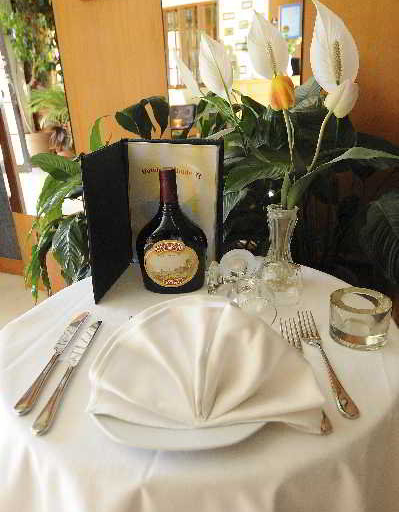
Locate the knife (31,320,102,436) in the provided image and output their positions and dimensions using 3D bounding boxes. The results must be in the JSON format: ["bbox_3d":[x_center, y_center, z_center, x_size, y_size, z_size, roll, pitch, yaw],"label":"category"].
[{"bbox_3d":[-0.170,0.152,0.575,0.021,0.012,0.245,-2,21,4],"label":"knife"}]

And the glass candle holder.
[{"bbox_3d":[0.236,0.091,0.615,0.084,0.056,0.084,-3,21,0],"label":"glass candle holder"}]

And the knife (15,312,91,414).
[{"bbox_3d":[-0.203,0.142,0.607,0.021,0.012,0.244,-1,21,6],"label":"knife"}]

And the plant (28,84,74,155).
[{"bbox_3d":[-1.754,-1.627,5.000,0.620,0.880,0.600,-3,21,0],"label":"plant"}]

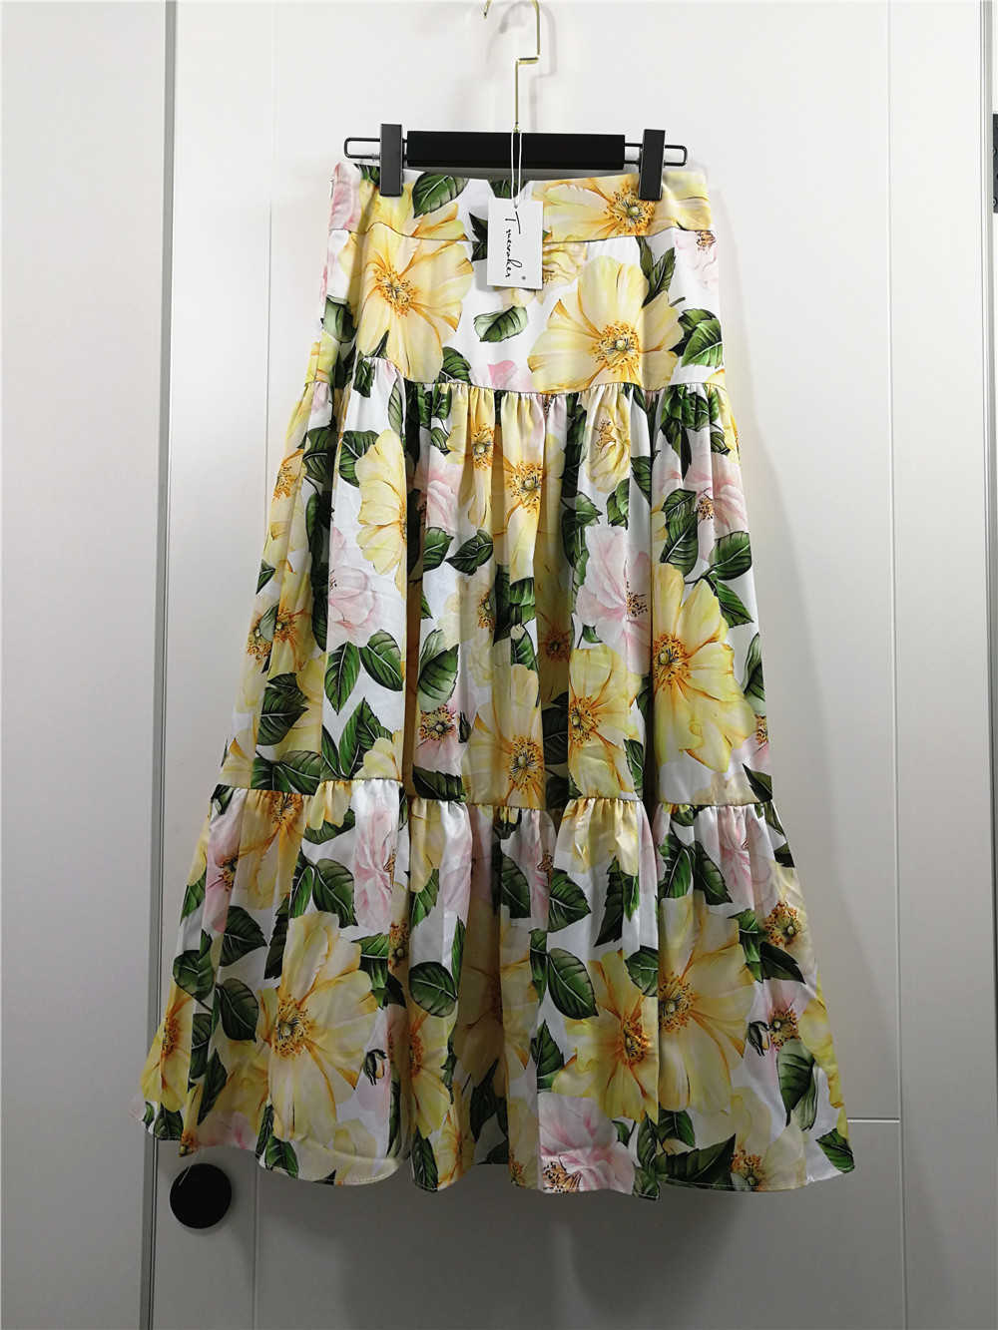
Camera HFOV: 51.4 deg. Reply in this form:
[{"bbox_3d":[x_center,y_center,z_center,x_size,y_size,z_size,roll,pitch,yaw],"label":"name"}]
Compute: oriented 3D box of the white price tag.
[{"bbox_3d":[0.015,-0.386,0.950,0.050,0.081,0.003,1,-3,-3],"label":"white price tag"}]

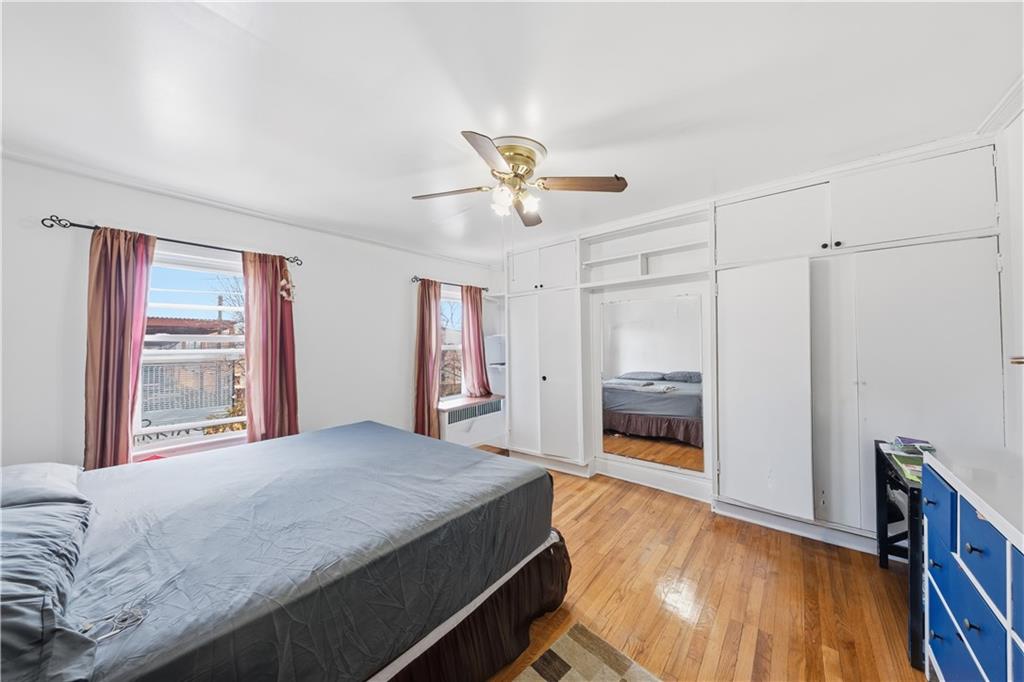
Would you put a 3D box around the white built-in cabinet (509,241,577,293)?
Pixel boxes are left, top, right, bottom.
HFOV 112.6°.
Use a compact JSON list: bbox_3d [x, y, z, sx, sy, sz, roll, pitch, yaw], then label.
[{"bbox_3d":[0.505,-0.805,4.026,0.935,0.460,0.580,-1,-1,40],"label":"white built-in cabinet"}]

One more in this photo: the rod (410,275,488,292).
[{"bbox_3d":[-0.759,-0.720,4.471,0.090,0.075,1.290,-1,-1,40],"label":"rod"}]

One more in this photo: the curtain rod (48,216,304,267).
[{"bbox_3d":[-2.361,-0.719,2.572,0.090,0.075,1.400,-1,-1,40],"label":"curtain rod"}]

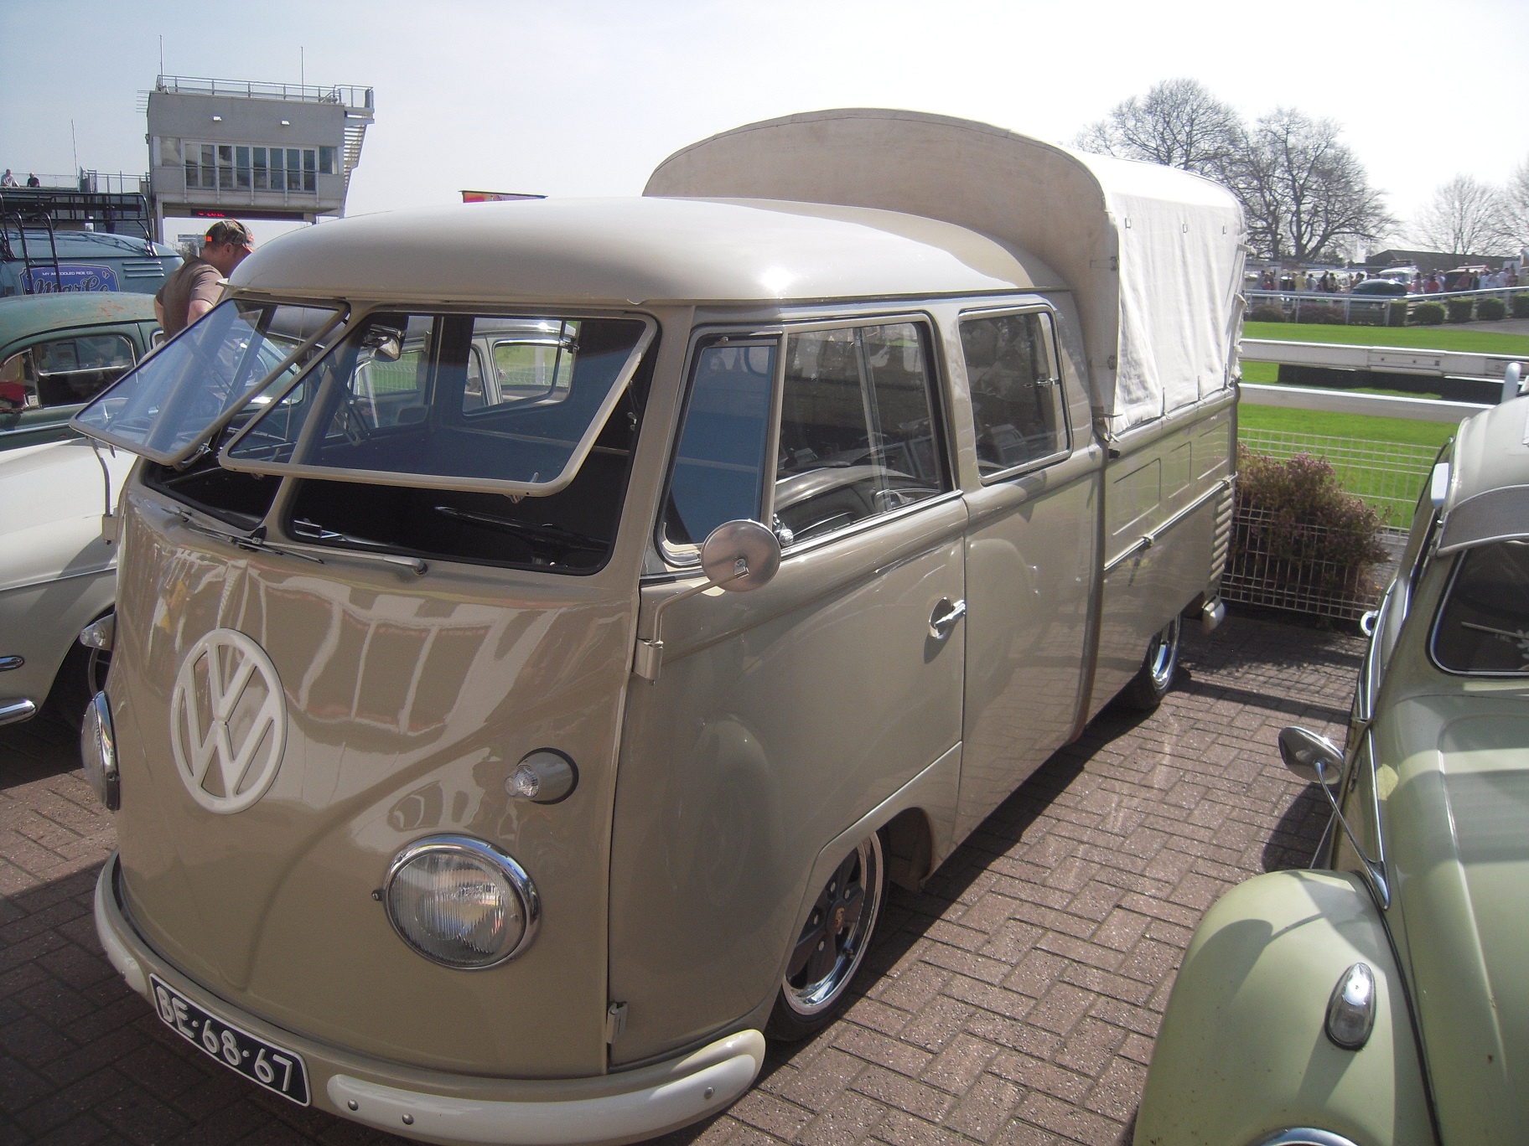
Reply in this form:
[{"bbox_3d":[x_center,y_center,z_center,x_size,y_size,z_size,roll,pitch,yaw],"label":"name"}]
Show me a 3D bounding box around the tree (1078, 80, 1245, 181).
[{"bbox_3d":[34.898,-34.894,107.995,15.645,15.604,14.394,6,16,16],"label":"tree"}]

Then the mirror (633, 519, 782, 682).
[{"bbox_3d":[-0.089,0.046,1.851,0.229,0.280,0.080,4,15,8],"label":"mirror"}]

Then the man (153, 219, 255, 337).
[{"bbox_3d":[-2.526,-0.768,5.655,0.500,1.680,0.420,14,19,40],"label":"man"}]

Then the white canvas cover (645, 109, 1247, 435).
[{"bbox_3d":[0.709,-1.113,4.425,1.700,0.890,1.720,11,18,30],"label":"white canvas cover"}]

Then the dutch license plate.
[{"bbox_3d":[-0.962,0.832,2.201,0.425,0.105,0.030,11,18,30],"label":"dutch license plate"}]

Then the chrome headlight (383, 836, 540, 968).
[{"bbox_3d":[-0.480,0.530,1.953,0.240,0.240,0.110,4,15,6],"label":"chrome headlight"}]

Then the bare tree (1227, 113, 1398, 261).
[{"bbox_3d":[47.165,-33.014,106.335,14.378,12.959,13.228,8,16,22],"label":"bare tree"}]

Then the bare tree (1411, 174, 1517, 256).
[{"bbox_3d":[84.104,-42.128,148.563,12.913,11.186,11.880,9,17,27],"label":"bare tree"}]

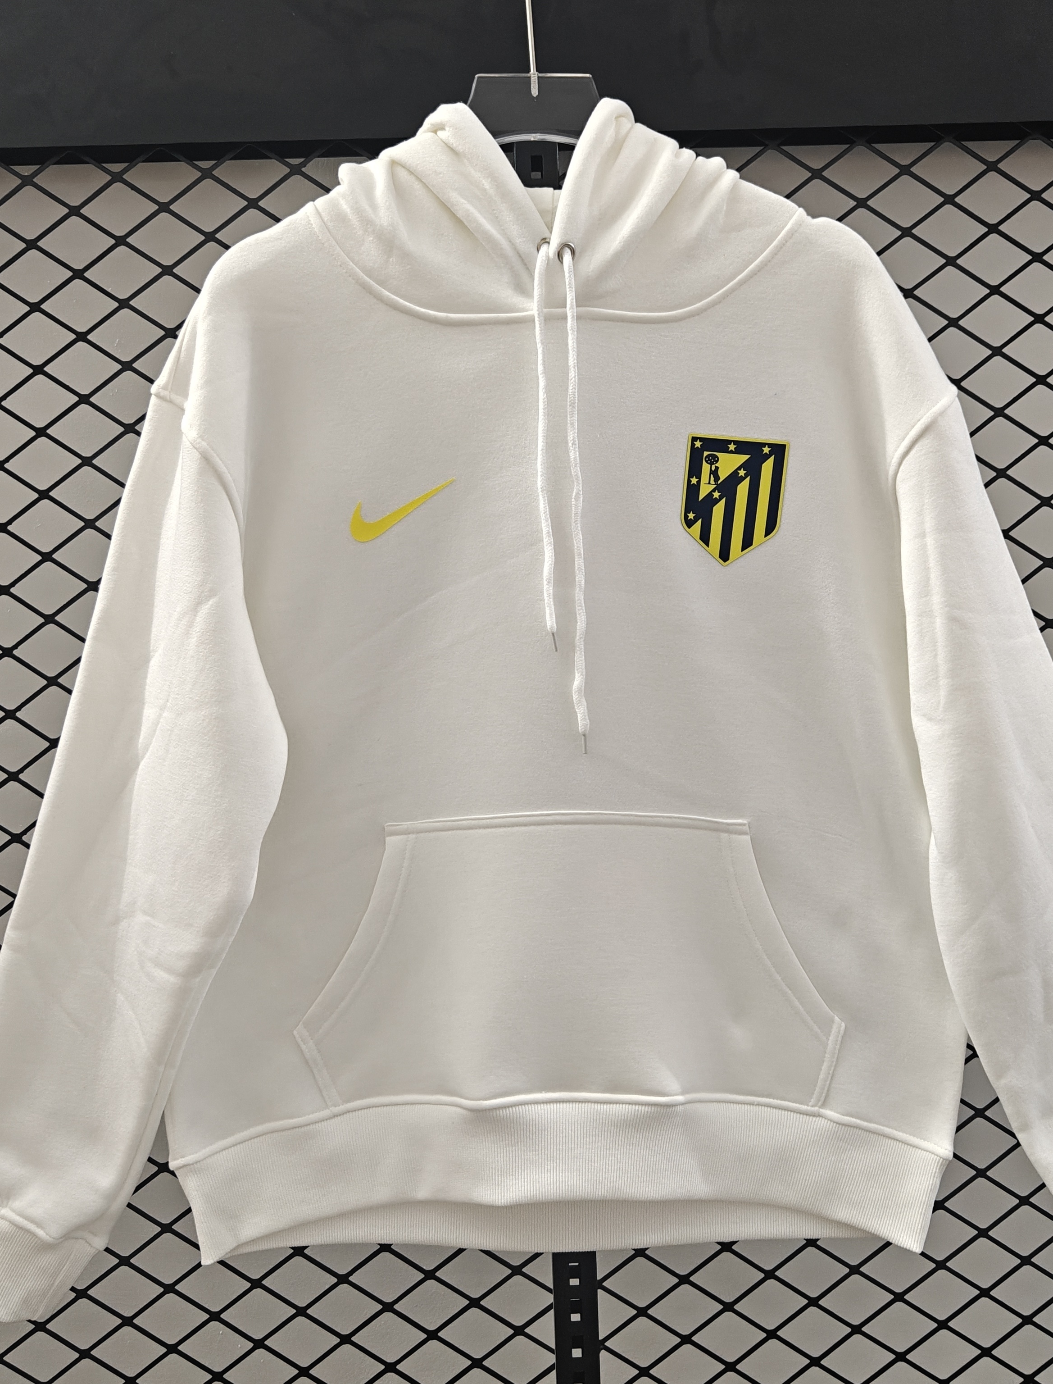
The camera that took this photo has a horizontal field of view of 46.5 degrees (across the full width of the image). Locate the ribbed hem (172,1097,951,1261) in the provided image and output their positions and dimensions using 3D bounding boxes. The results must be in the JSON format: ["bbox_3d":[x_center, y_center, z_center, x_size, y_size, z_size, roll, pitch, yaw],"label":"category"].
[{"bbox_3d":[0.023,0.318,0.800,0.508,0.106,0.110,-2,1,-1],"label":"ribbed hem"}]

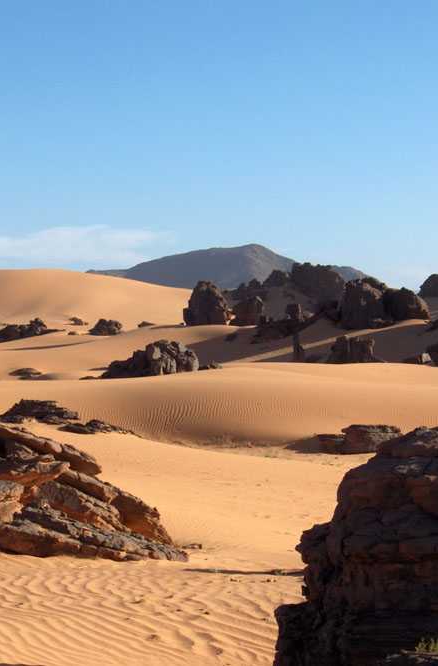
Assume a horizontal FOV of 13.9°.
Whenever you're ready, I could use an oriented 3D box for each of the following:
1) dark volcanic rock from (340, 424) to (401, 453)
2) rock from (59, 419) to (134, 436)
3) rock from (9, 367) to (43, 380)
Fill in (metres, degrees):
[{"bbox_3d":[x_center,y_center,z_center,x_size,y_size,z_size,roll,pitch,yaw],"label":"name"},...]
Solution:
[{"bbox_3d":[4.218,2.938,50.000,1.726,0.741,1.250,0,0,0],"label":"dark volcanic rock"},{"bbox_3d":[-2.797,2.158,41.000,1.690,0.390,1.000,0,0,0],"label":"rock"},{"bbox_3d":[-8.362,1.759,78.000,1.477,0.578,1.100,0,0,0],"label":"rock"}]

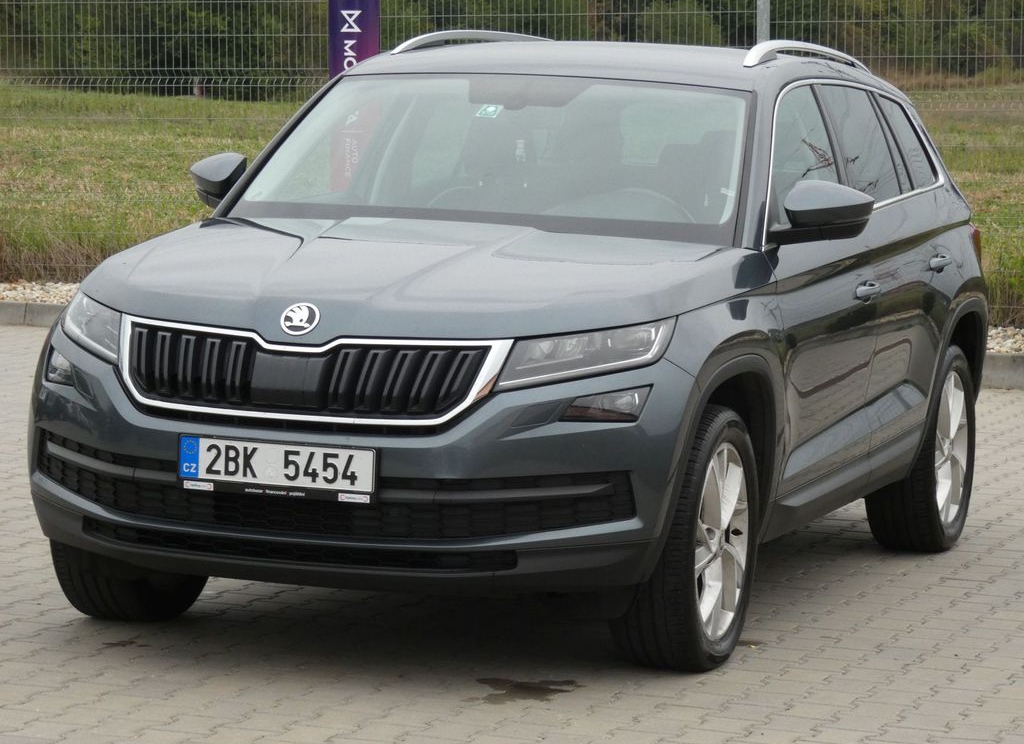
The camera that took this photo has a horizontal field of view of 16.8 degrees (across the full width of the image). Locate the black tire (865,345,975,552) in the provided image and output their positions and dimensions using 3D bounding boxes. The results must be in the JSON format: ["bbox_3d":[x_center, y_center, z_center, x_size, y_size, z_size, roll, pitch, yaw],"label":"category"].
[{"bbox_3d":[1.383,0.244,11.782,0.245,0.710,0.710,4,5,19],"label":"black tire"}]

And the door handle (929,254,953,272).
[{"bbox_3d":[1.394,-0.360,11.286,0.050,0.050,0.200,4,5,19],"label":"door handle"}]

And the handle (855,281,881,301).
[{"bbox_3d":[1.062,-0.249,10.364,0.050,0.050,0.200,4,5,19],"label":"handle"}]

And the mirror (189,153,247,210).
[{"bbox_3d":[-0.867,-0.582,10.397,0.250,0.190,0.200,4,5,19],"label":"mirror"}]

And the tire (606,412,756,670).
[{"bbox_3d":[0.449,0.438,9.159,0.245,0.710,0.710,4,5,19],"label":"tire"}]

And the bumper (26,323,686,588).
[{"bbox_3d":[-0.498,0.222,8.812,1.840,0.620,0.560,4,5,19],"label":"bumper"}]

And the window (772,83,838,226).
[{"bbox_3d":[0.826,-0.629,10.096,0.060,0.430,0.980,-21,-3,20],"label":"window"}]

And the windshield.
[{"bbox_3d":[-0.033,-0.628,9.967,1.500,0.120,0.850,4,41,19],"label":"windshield"}]

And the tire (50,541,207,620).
[{"bbox_3d":[-1.037,0.337,9.684,0.245,0.710,0.710,4,5,19],"label":"tire"}]

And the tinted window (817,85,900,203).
[{"bbox_3d":[1.104,-0.712,10.884,0.060,0.390,0.690,-21,-3,20],"label":"tinted window"}]

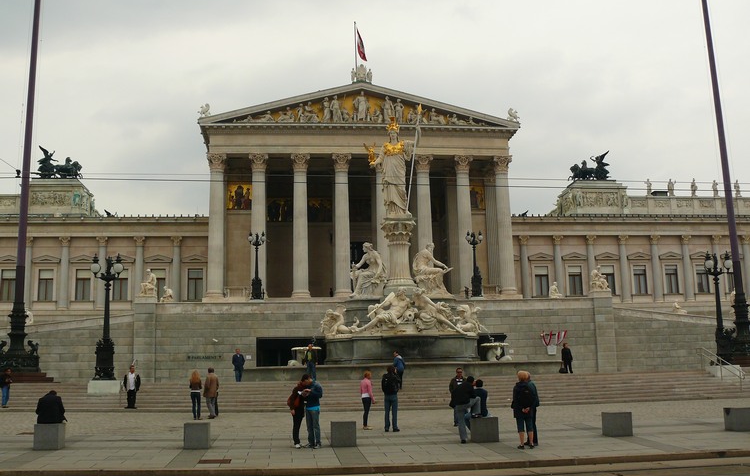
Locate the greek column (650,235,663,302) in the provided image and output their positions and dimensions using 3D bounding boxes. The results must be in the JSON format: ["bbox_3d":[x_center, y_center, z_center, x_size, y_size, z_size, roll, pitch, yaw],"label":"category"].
[{"bbox_3d":[27.005,2.941,72.350,0.950,6.500,0.950,0,-10,-6],"label":"greek column"}]

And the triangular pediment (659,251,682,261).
[{"bbox_3d":[32.135,1.966,82.371,2.677,0.877,0.450,0,-9,-6],"label":"triangular pediment"}]

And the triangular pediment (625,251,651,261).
[{"bbox_3d":[28.210,1.916,80.949,2.800,1.047,0.500,0,-10,-6],"label":"triangular pediment"}]

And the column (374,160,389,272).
[{"bbox_3d":[0.872,-1.222,66.602,1.500,12.659,1.500,0,-10,-6],"label":"column"}]

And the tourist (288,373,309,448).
[{"bbox_3d":[-1.753,3.979,17.471,0.500,1.661,0.500,0,-9,-8],"label":"tourist"}]

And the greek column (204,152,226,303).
[{"bbox_3d":[-12.402,-0.836,58.946,1.600,11.590,1.600,0,-10,-6],"label":"greek column"}]

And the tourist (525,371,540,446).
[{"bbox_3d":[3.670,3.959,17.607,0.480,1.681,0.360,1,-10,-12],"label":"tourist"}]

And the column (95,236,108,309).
[{"bbox_3d":[-27.201,3.459,75.493,1.000,7.211,1.000,0,-9,-6],"label":"column"}]

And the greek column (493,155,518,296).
[{"bbox_3d":[12.102,-1.225,69.902,1.620,13.101,1.620,0,-9,-6],"label":"greek column"}]

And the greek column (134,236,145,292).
[{"bbox_3d":[-23.567,3.427,75.883,1.000,7.148,1.000,0,-9,-6],"label":"greek column"}]

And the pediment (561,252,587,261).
[{"bbox_3d":[19.971,1.827,75.699,2.620,0.820,0.500,0,-10,-5],"label":"pediment"}]

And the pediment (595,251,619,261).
[{"bbox_3d":[21.984,1.728,71.760,2.406,0.908,0.450,0,-10,-6],"label":"pediment"}]

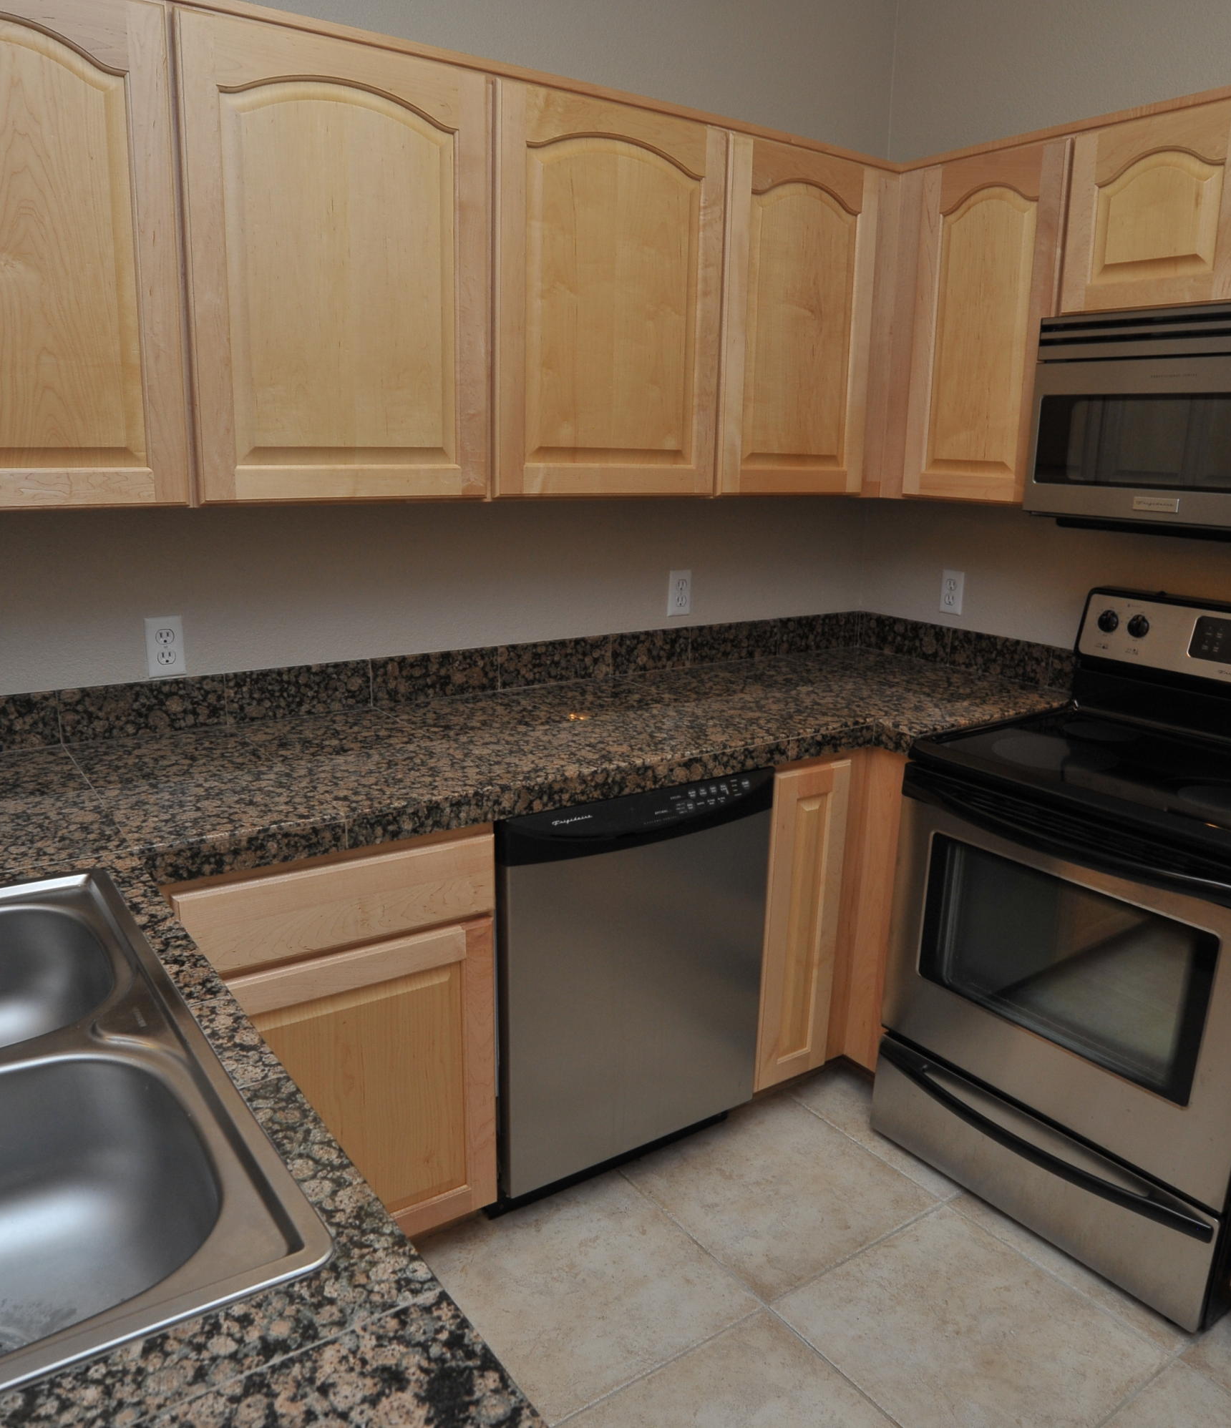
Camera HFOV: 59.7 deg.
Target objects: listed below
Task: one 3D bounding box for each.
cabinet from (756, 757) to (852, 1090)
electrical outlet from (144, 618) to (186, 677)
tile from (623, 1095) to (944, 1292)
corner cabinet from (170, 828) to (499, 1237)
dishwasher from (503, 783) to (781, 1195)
[{"bbox_3d":[0.399,0.469,2.345,0.229,0.738,0.022,-8,17,-35],"label":"cabinet"},{"bbox_3d":[-0.858,-0.127,2.051,0.067,0.114,0.008,-8,17,-35],"label":"electrical outlet"},{"bbox_3d":[0.332,0.991,2.271,0.503,0.010,0.503,-8,17,-35],"label":"tile"},{"bbox_3d":[-0.606,0.575,2.012,0.577,0.880,0.620,-8,17,-35],"label":"corner cabinet"},{"bbox_3d":[-0.107,0.496,2.330,0.612,0.848,0.605,-8,17,-35],"label":"dishwasher"}]

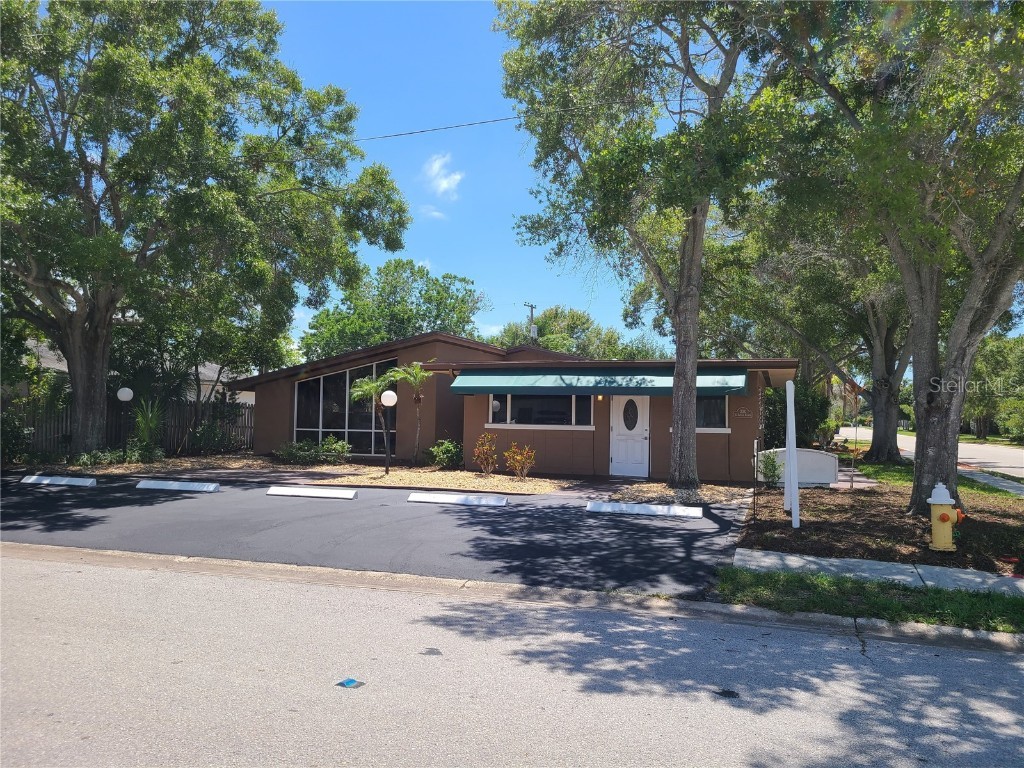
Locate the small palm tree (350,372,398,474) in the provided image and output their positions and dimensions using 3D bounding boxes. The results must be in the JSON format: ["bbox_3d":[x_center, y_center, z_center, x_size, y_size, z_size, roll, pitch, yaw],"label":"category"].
[{"bbox_3d":[-3.897,0.992,21.800,1.500,2.700,1.500,0,-2,19],"label":"small palm tree"}]

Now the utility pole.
[{"bbox_3d":[1.620,-1.165,59.756,0.800,10.160,2.200,0,-2,19],"label":"utility pole"}]

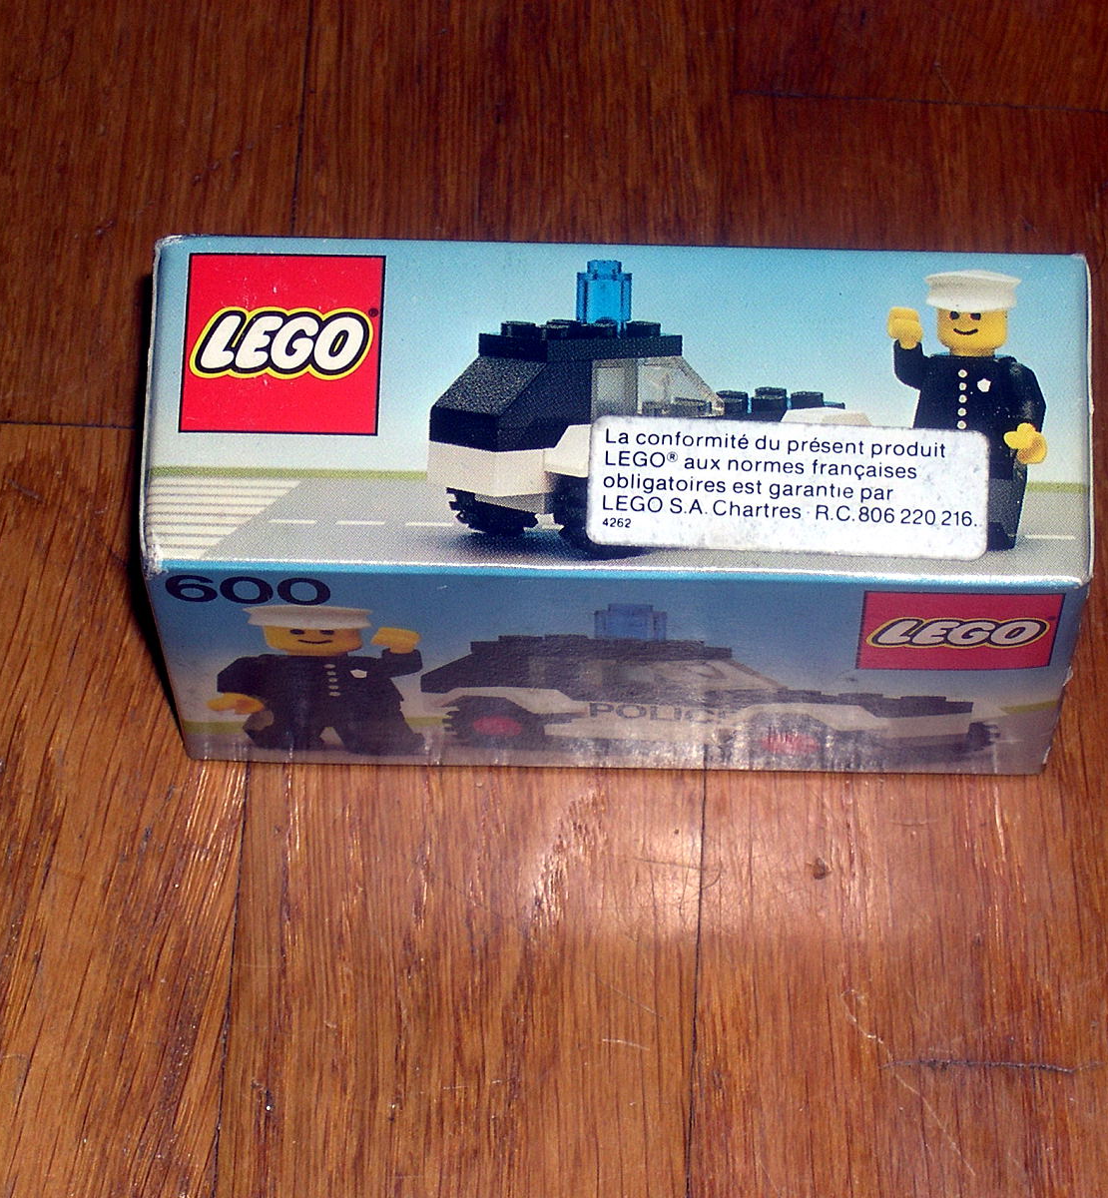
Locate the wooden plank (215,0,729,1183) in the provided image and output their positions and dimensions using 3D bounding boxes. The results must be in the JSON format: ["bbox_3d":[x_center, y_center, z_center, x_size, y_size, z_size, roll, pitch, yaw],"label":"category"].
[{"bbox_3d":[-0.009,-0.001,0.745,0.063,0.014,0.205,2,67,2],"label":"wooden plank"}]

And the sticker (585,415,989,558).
[{"bbox_3d":[0.030,-0.014,0.668,0.051,0.001,0.018,2,67,2],"label":"sticker"}]

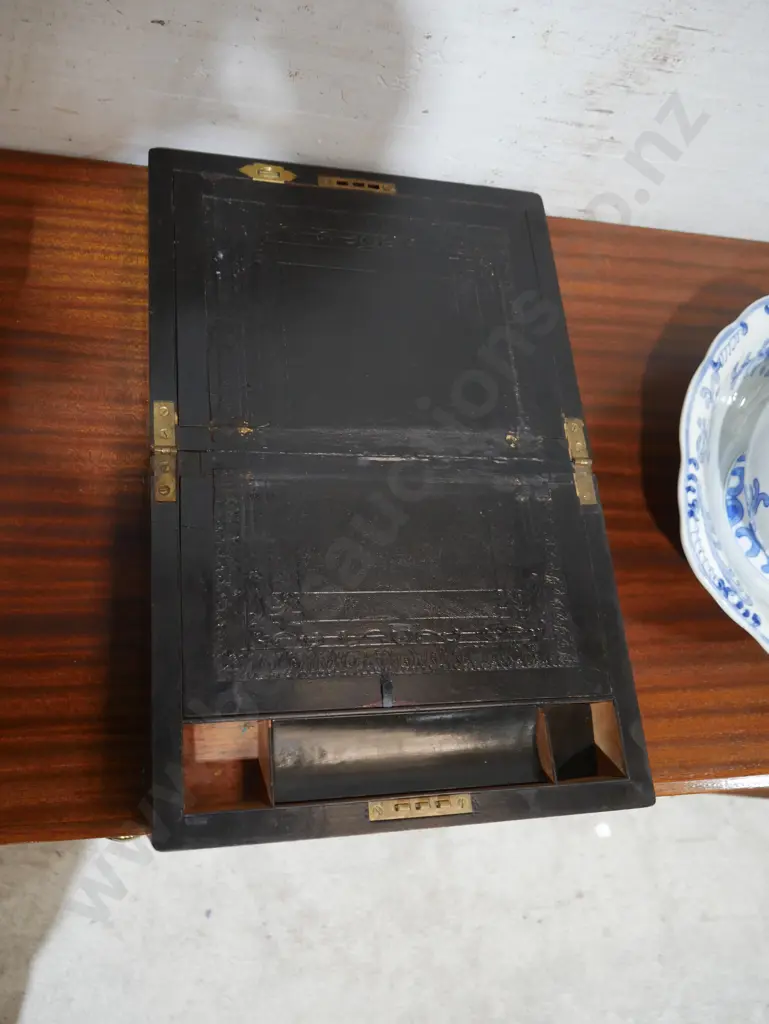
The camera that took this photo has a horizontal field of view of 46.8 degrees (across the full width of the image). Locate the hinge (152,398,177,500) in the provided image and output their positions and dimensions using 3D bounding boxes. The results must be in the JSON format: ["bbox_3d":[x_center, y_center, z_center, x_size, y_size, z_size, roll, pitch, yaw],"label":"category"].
[{"bbox_3d":[-0.146,-0.040,0.589,0.013,0.005,0.072,0,70,-16],"label":"hinge"}]

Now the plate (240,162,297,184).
[{"bbox_3d":[-0.090,-0.262,0.690,0.044,0.003,0.016,0,70,-16],"label":"plate"}]

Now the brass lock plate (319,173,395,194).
[{"bbox_3d":[-0.021,-0.260,0.709,0.064,0.003,0.011,0,70,-16],"label":"brass lock plate"}]

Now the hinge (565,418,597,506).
[{"bbox_3d":[0.149,-0.038,0.674,0.014,0.005,0.071,0,70,-16],"label":"hinge"}]

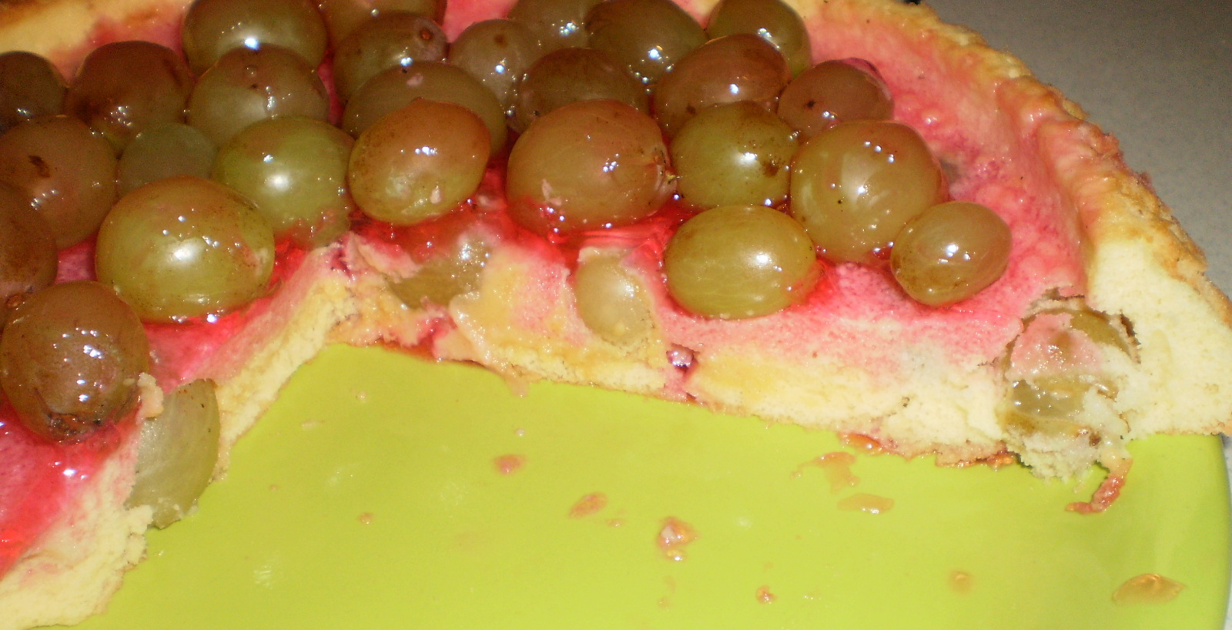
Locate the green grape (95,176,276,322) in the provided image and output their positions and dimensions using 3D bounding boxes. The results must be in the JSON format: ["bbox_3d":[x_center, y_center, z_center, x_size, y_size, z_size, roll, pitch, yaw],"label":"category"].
[{"bbox_3d":[-0.064,-0.010,0.191,0.025,0.021,0.021,6,40,6],"label":"green grape"}]

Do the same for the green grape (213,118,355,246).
[{"bbox_3d":[-0.056,-0.023,0.215,0.024,0.021,0.023,0,39,0],"label":"green grape"}]

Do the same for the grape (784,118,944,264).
[{"bbox_3d":[0.040,-0.020,0.205,0.024,0.023,0.023,1,39,0],"label":"grape"}]

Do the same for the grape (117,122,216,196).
[{"bbox_3d":[-0.078,-0.025,0.223,0.018,0.017,0.017,0,39,0],"label":"grape"}]

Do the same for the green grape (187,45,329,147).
[{"bbox_3d":[-0.063,-0.037,0.224,0.024,0.020,0.020,1,39,0],"label":"green grape"}]

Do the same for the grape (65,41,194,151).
[{"bbox_3d":[-0.086,-0.038,0.225,0.021,0.019,0.019,1,39,0],"label":"grape"}]

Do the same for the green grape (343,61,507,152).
[{"bbox_3d":[-0.033,-0.033,0.220,0.028,0.020,0.020,7,40,8],"label":"green grape"}]

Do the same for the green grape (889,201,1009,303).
[{"bbox_3d":[0.052,-0.010,0.197,0.020,0.015,0.015,-21,44,-24],"label":"green grape"}]

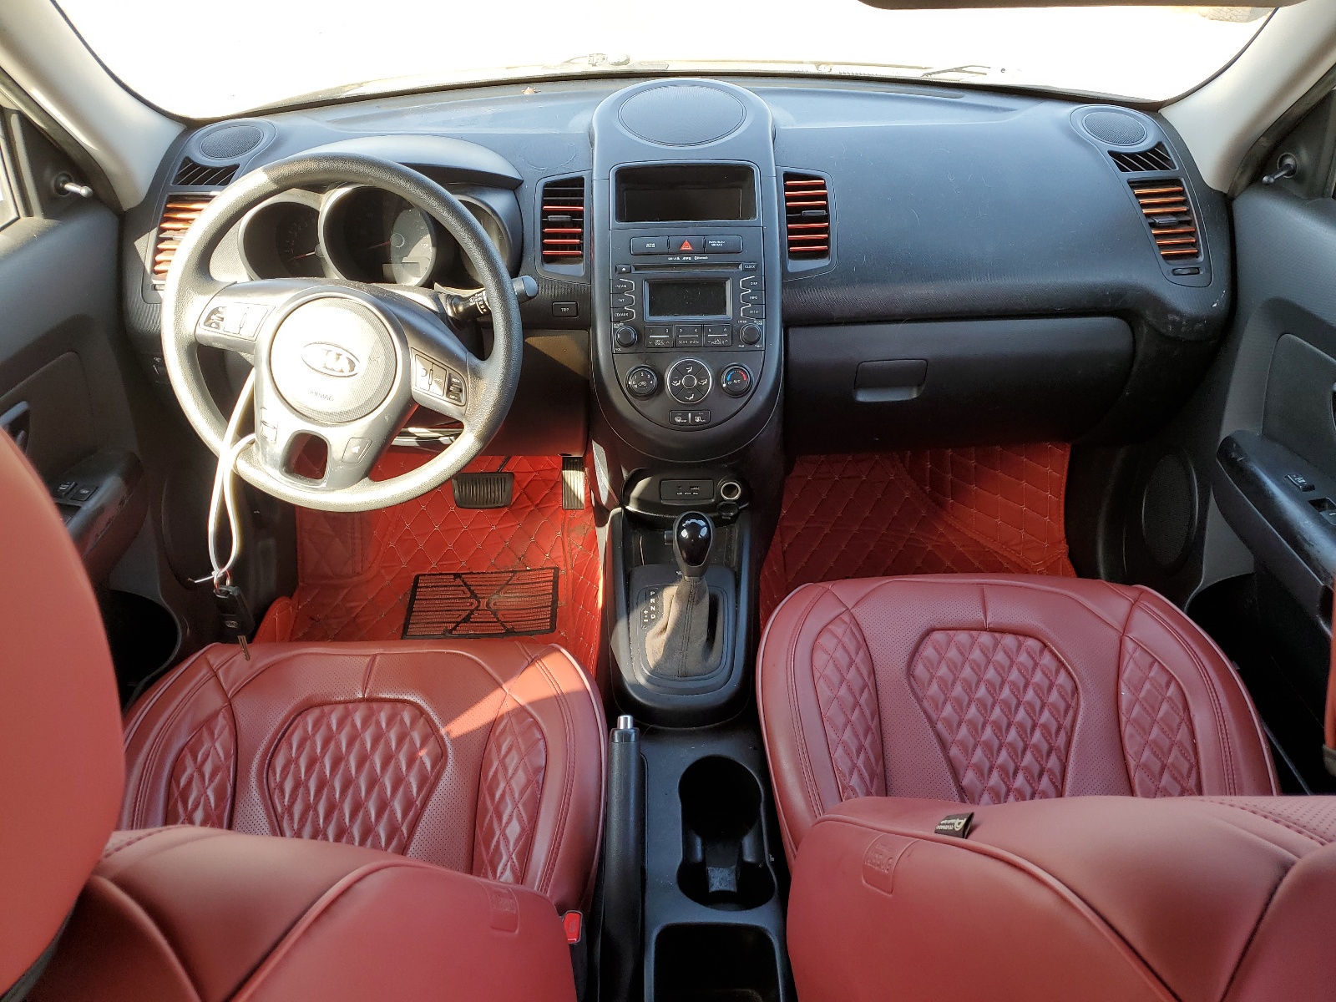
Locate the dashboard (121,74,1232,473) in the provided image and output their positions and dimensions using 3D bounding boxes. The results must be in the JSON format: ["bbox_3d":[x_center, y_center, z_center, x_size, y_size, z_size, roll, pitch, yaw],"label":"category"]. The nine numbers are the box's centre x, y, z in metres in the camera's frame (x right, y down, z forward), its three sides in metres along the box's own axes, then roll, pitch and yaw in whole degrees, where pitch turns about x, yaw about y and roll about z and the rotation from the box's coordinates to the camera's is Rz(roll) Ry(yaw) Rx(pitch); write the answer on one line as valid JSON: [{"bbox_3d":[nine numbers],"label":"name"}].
[{"bbox_3d":[0.018,-0.322,1.384,1.420,0.420,0.530,-1,33,-1],"label":"dashboard"}]

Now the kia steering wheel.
[{"bbox_3d":[-0.345,-0.178,1.089,0.377,0.377,0.105,6,8,-3],"label":"kia steering wheel"}]

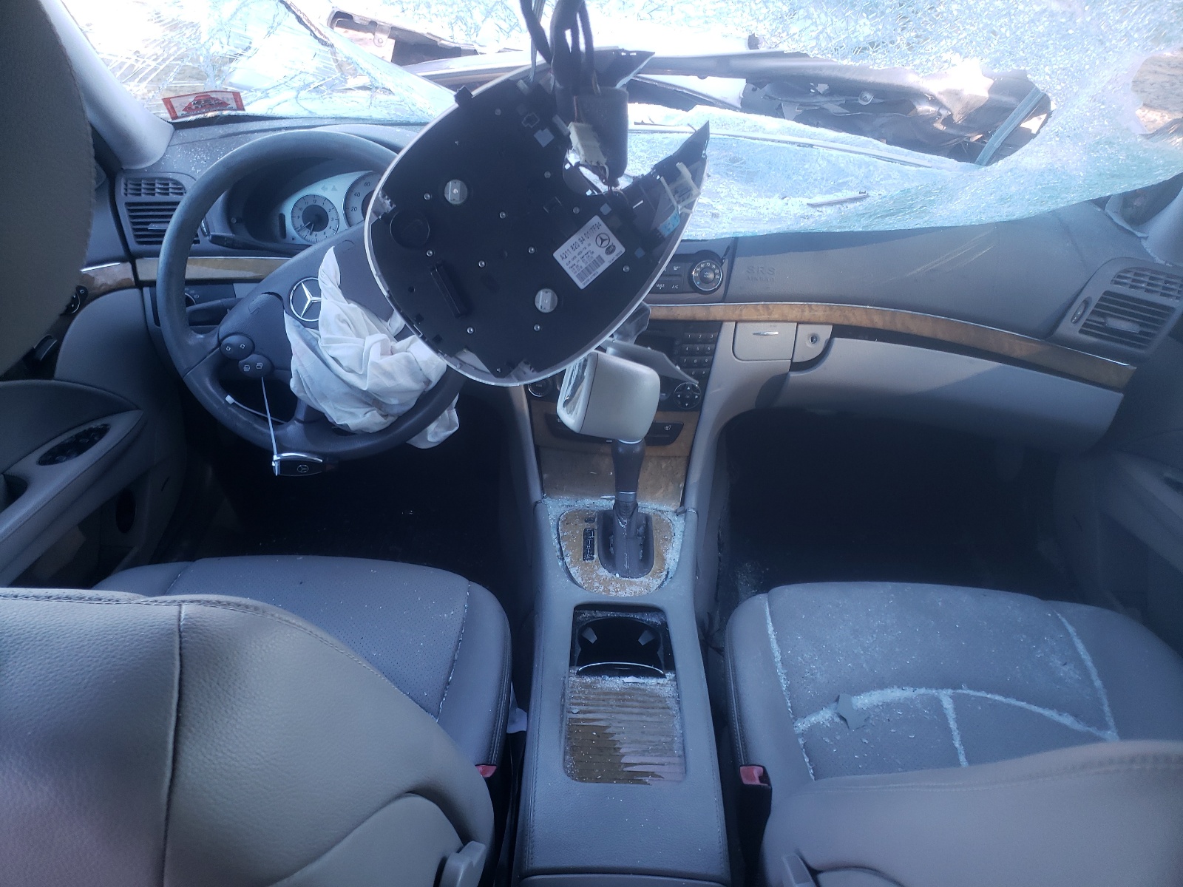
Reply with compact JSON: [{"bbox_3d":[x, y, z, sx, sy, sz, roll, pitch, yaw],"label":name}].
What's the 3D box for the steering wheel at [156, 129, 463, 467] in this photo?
[{"bbox_3d":[-0.326,-0.172,1.081,0.388,0.388,0.130,-30,7,4],"label":"steering wheel"}]

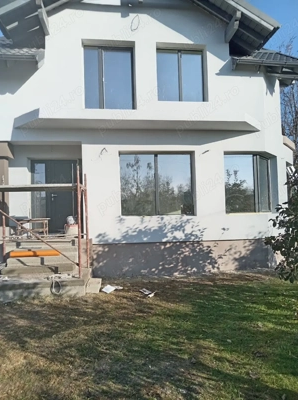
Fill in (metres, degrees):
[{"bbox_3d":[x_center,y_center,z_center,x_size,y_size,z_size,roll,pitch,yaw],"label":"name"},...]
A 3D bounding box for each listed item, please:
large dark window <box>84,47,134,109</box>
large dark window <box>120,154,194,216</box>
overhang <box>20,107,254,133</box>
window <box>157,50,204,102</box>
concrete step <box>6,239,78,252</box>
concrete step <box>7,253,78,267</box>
[{"bbox_3d":[-1.069,-3.330,7.962,1.401,1.857,0.140,-1,-3,-6],"label":"large dark window"},{"bbox_3d":[0.232,-0.422,7.923,2.020,1.714,0.140,-1,-3,-6],"label":"large dark window"},{"bbox_3d":[-0.118,-2.003,7.313,6.568,0.238,0.800,-1,-3,-6],"label":"overhang"},{"bbox_3d":[0.896,-3.475,8.180,1.395,1.616,0.140,-1,-3,-6],"label":"window"},{"bbox_3d":[-2.556,1.106,7.027,1.666,0.262,0.318,-1,-3,-6],"label":"concrete step"},{"bbox_3d":[-2.420,1.378,6.705,1.555,0.240,0.318,-1,-3,-6],"label":"concrete step"}]

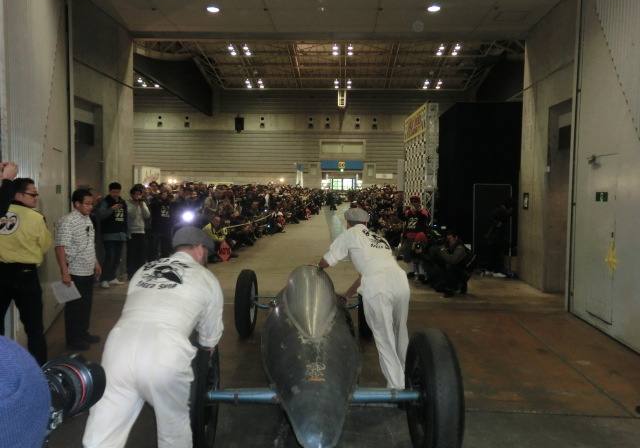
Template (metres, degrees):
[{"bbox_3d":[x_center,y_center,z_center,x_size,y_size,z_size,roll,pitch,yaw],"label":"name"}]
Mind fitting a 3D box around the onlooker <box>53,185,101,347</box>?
[{"bbox_3d":[-2.513,0.450,5.372,0.400,1.660,0.520,2,4,15],"label":"onlooker"}]

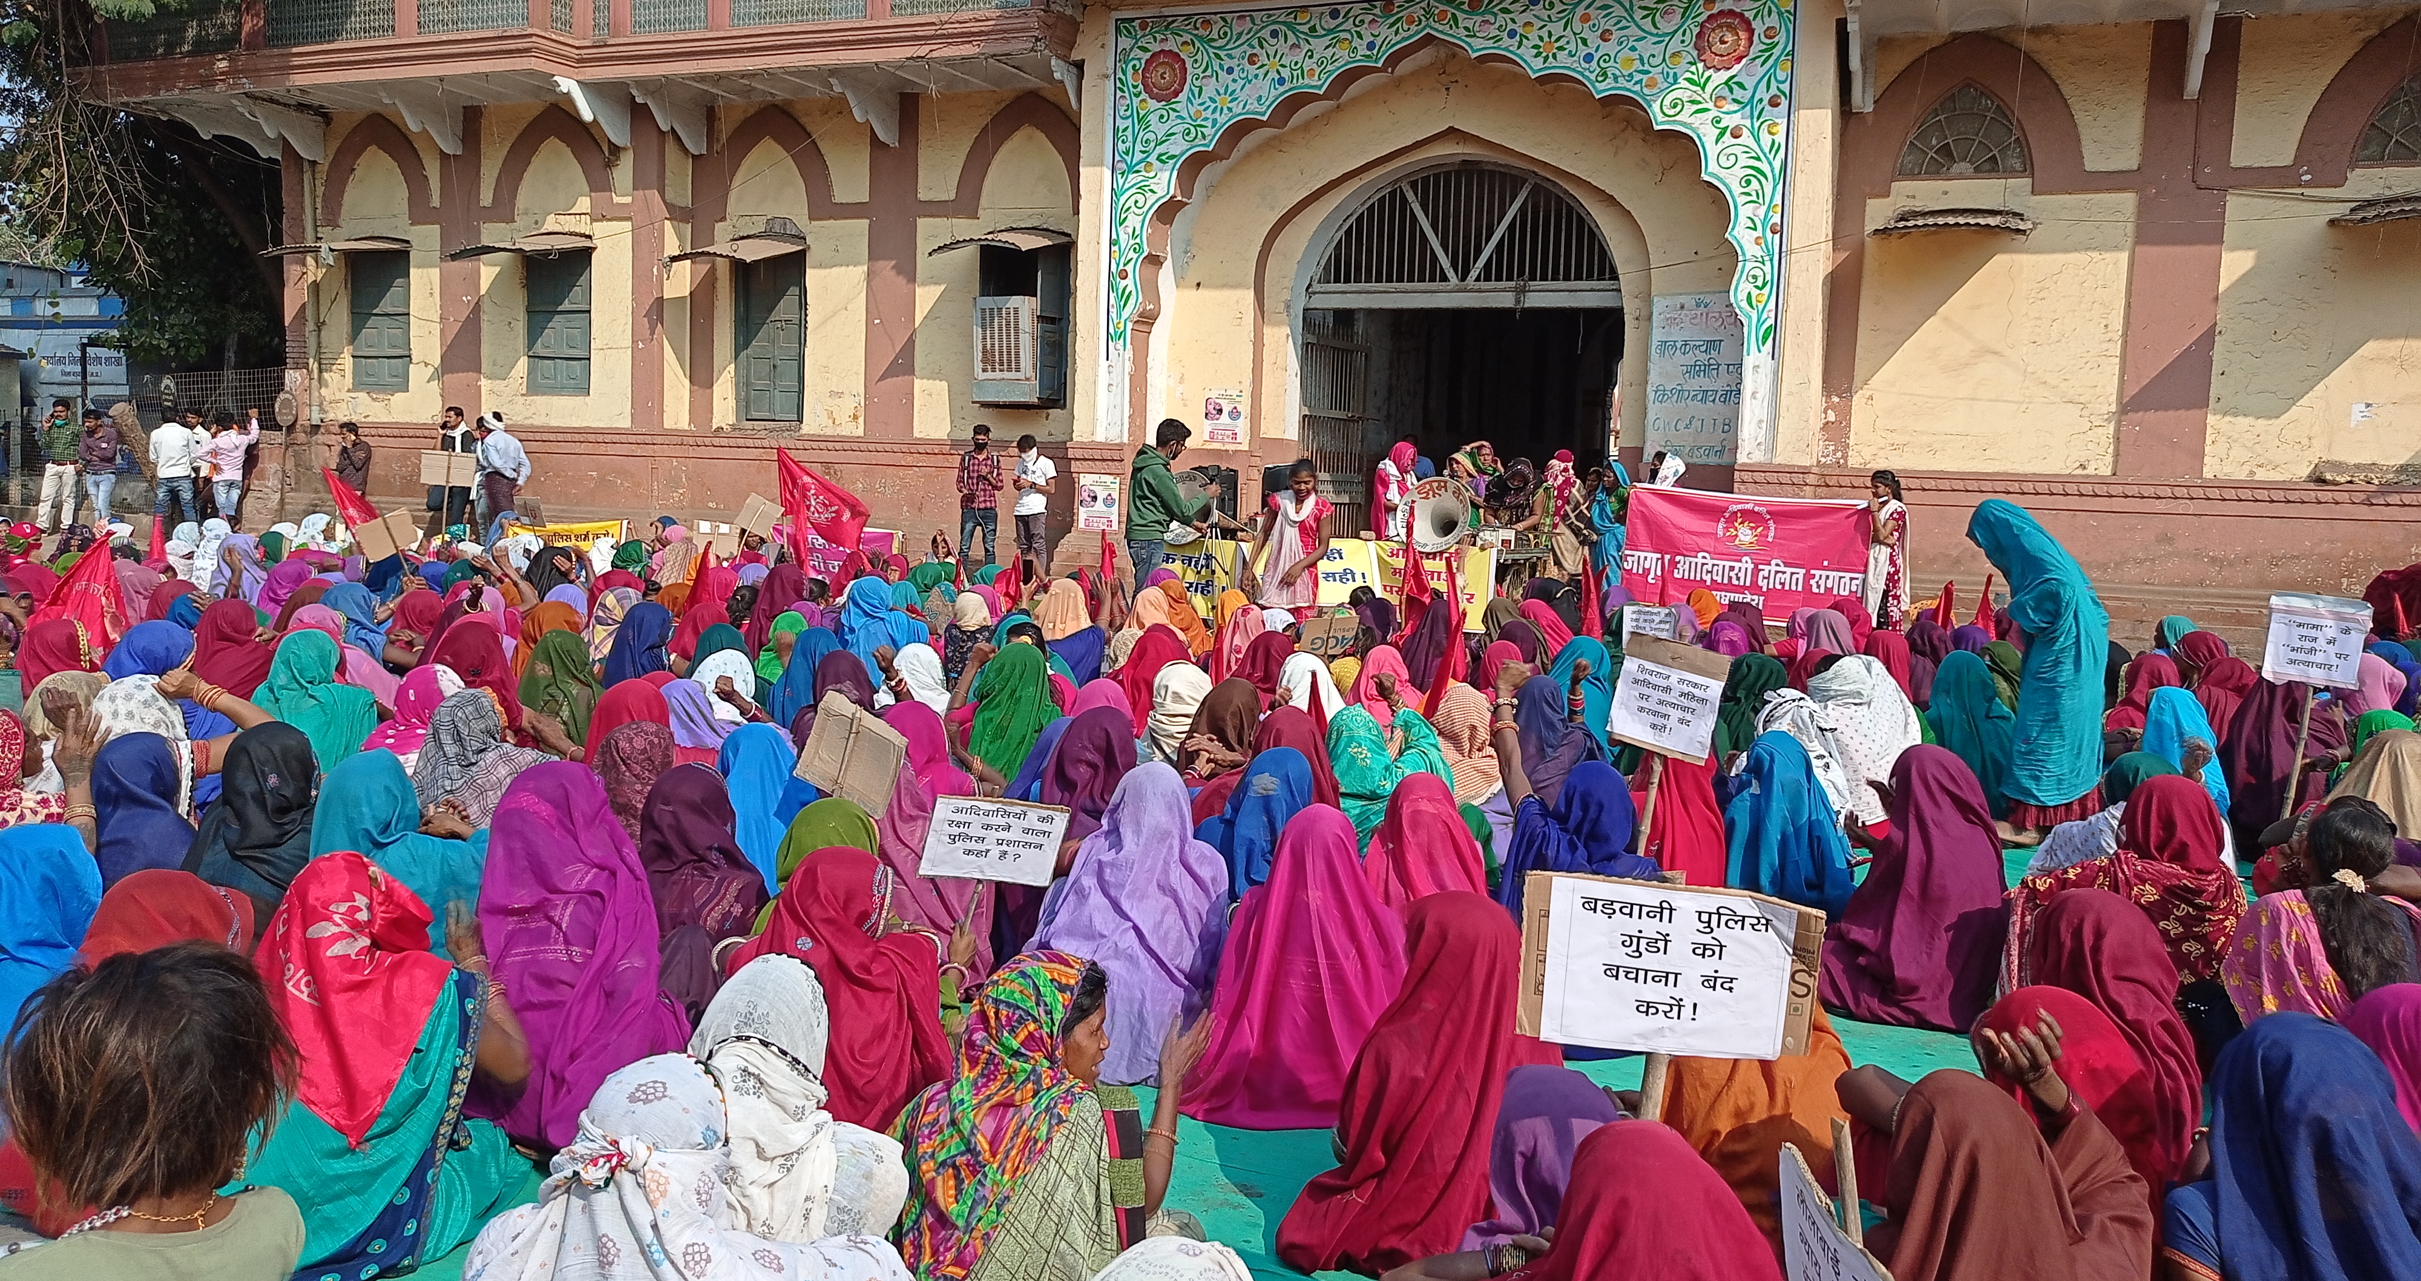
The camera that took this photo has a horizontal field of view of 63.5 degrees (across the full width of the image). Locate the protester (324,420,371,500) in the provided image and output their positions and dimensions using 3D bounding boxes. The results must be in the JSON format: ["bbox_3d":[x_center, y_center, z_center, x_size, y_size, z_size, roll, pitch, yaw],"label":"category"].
[{"bbox_3d":[-8.665,-1.404,19.679,0.360,1.600,0.460,-1,6,-25],"label":"protester"}]

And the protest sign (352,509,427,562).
[{"bbox_3d":[-4.331,-0.553,10.300,0.300,0.210,0.015,-19,3,3],"label":"protest sign"}]

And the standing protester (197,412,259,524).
[{"bbox_3d":[-11.513,-1.824,22.968,0.620,1.620,0.400,1,6,-11],"label":"standing protester"}]

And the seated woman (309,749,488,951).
[{"bbox_3d":[-2.140,0.661,5.177,0.540,0.770,0.600,4,6,20],"label":"seated woman"}]

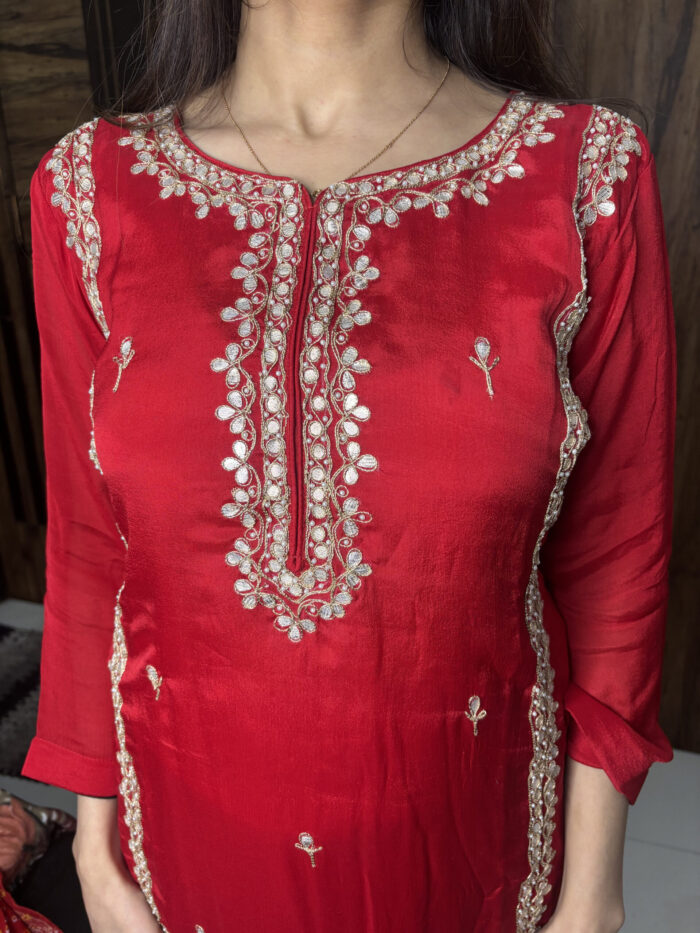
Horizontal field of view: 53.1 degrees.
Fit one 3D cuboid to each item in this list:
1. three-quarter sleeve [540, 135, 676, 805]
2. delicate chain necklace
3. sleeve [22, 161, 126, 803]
[{"bbox_3d":[0.180,0.018,0.485,0.100,0.435,0.125,-1,8,8],"label":"three-quarter sleeve"},{"bbox_3d":[-0.012,-0.220,0.463,0.152,0.105,0.115,1,10,8],"label":"delicate chain necklace"},{"bbox_3d":[-0.193,0.018,0.505,0.092,0.435,0.125,3,8,8],"label":"sleeve"}]

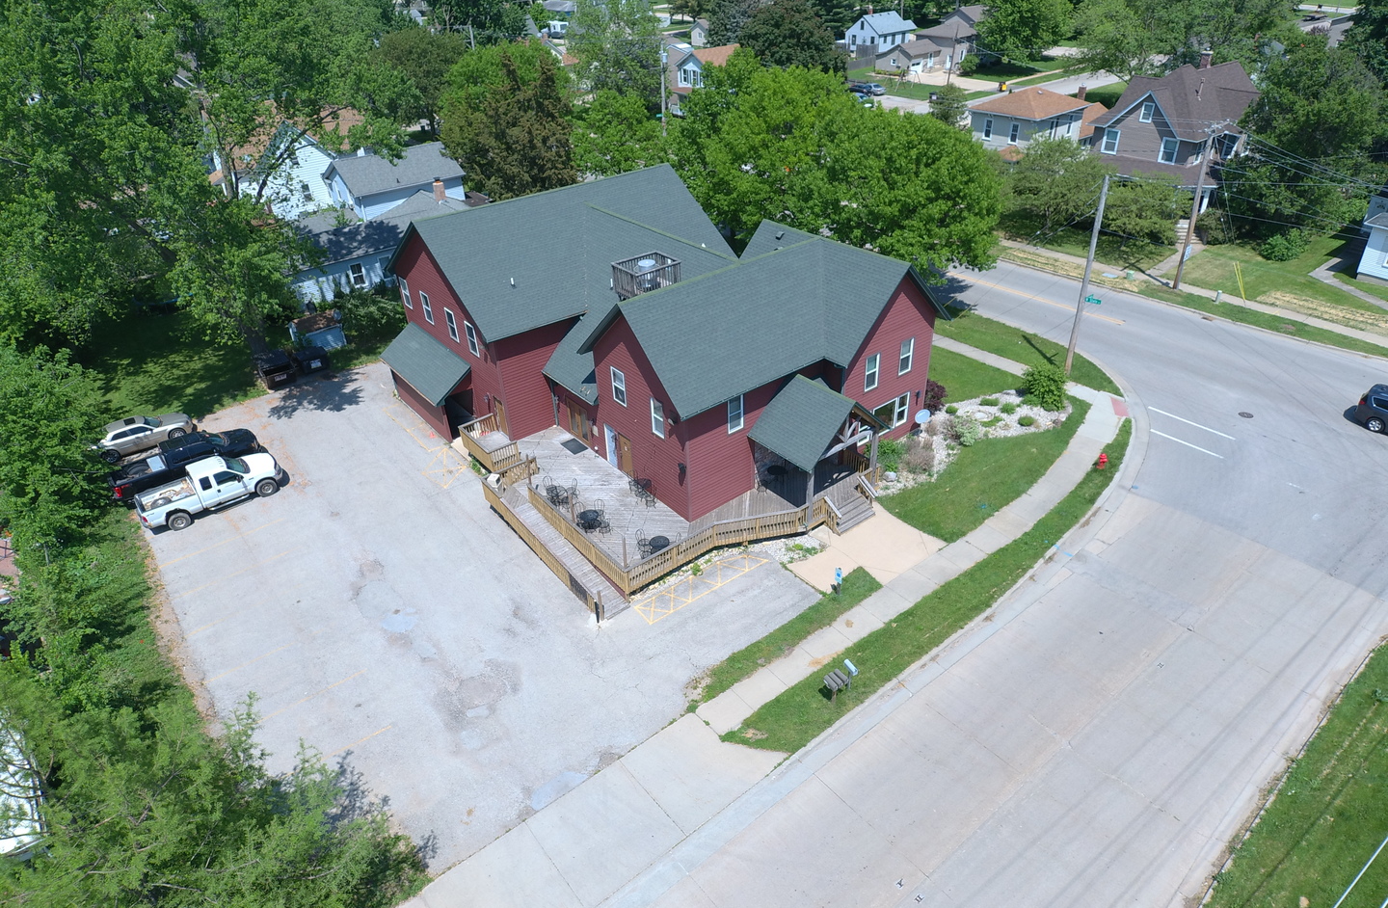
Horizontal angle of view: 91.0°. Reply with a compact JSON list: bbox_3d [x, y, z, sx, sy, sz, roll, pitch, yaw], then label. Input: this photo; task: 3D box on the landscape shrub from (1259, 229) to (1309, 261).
[{"bbox_3d":[45.043,-15.883,52.000,3.100,2.100,3.100,-2,36,0],"label":"landscape shrub"}]

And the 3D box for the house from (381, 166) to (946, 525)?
[{"bbox_3d":[-2.883,-6.663,34.737,19.793,10.500,25.699,-27,43,-31],"label":"house"}]

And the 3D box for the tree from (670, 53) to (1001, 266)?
[{"bbox_3d":[9.471,-19.984,48.324,14.000,13.000,22.000,-29,43,-32],"label":"tree"}]

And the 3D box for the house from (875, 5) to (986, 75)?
[{"bbox_3d":[44.329,-73.397,120.749,23.000,8.000,11.000,-28,43,-30],"label":"house"}]

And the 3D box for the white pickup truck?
[{"bbox_3d":[-22.775,1.613,31.973,5.800,1.980,2.050,-27,42,-29],"label":"white pickup truck"}]

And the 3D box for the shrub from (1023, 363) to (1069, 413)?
[{"bbox_3d":[17.988,-3.432,34.647,2.100,2.300,2.100,-28,43,-31],"label":"shrub"}]

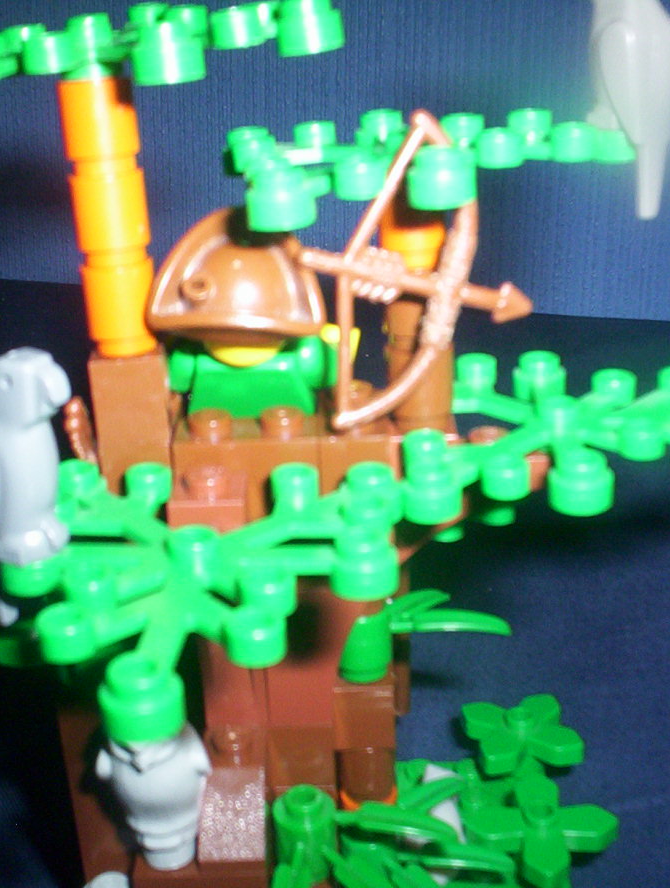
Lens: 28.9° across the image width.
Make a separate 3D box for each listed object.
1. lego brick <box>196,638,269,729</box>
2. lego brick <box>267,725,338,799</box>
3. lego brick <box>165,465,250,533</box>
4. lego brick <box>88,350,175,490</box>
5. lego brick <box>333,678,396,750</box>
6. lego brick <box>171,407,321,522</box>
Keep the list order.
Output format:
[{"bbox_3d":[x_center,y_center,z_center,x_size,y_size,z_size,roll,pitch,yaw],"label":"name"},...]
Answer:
[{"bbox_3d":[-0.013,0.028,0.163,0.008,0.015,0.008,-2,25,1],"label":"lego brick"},{"bbox_3d":[-0.004,0.038,0.168,0.008,0.010,0.008,-2,25,1],"label":"lego brick"},{"bbox_3d":[-0.013,0.008,0.142,0.008,0.011,0.008,-2,25,1],"label":"lego brick"},{"bbox_3d":[-0.022,-0.001,0.145,0.008,0.019,0.008,-6,25,-8],"label":"lego brick"},{"bbox_3d":[0.004,0.035,0.175,0.008,0.010,0.008,-2,25,1],"label":"lego brick"},{"bbox_3d":[-0.010,0.002,0.147,0.016,0.011,0.008,-2,25,1],"label":"lego brick"}]

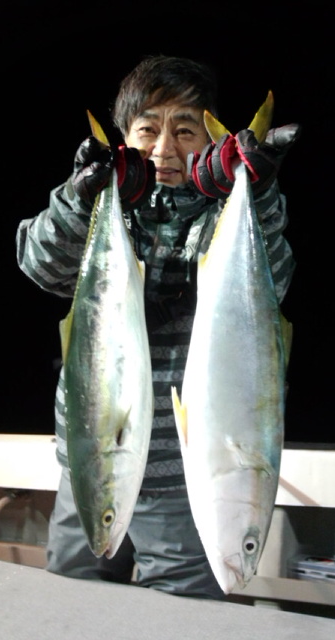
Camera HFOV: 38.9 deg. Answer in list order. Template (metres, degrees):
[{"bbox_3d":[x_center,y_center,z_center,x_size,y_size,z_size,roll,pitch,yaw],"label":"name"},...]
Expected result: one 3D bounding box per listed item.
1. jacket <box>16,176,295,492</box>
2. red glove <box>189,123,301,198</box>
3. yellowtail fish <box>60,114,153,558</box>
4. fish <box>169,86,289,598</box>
[{"bbox_3d":[-0.020,0.040,0.880,0.510,0.580,0.380,1,3,0],"label":"jacket"},{"bbox_3d":[0.104,-0.215,0.640,0.145,0.100,0.115,1,3,0],"label":"red glove"},{"bbox_3d":[-0.084,0.017,0.650,0.135,0.610,0.085,-1,4,-22],"label":"yellowtail fish"},{"bbox_3d":[0.086,0.029,0.630,0.150,0.655,0.100,-1,4,-30],"label":"fish"}]

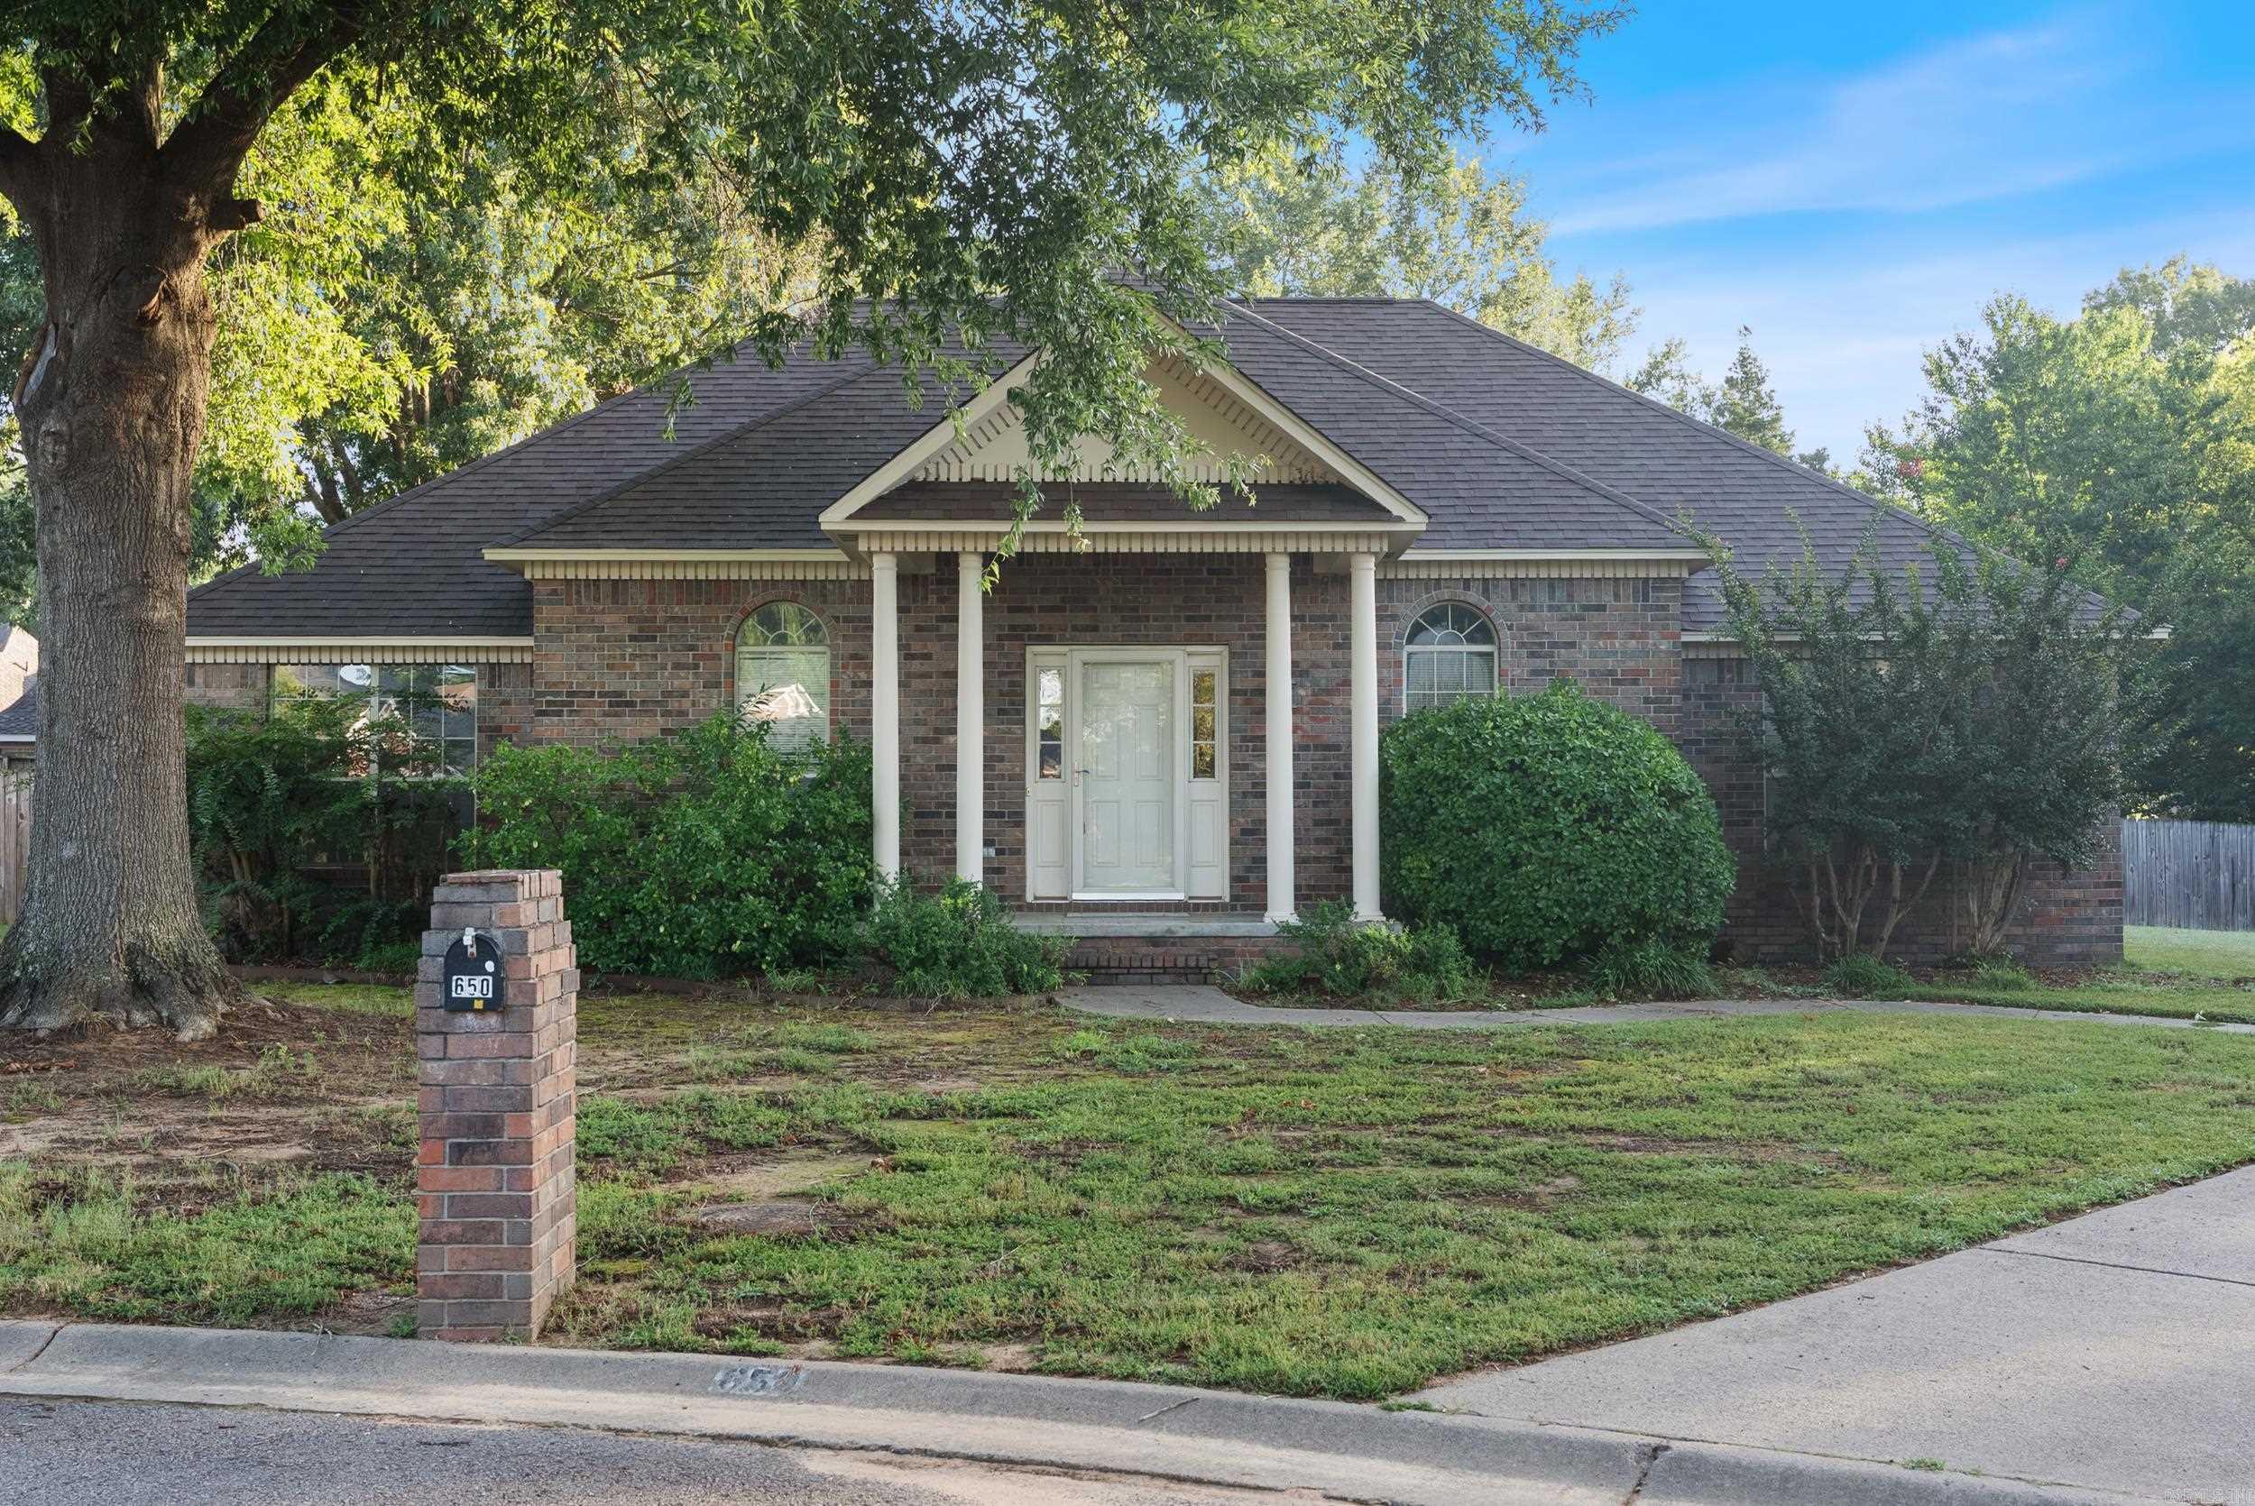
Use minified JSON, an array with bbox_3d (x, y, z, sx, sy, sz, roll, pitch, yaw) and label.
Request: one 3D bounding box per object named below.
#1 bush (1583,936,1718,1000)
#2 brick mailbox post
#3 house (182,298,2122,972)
[{"bbox_3d":[3.727,1.523,15.569,0.970,0.440,0.900,0,-1,0],"label":"bush"},{"bbox_3d":[-1.880,1.029,6.548,0.350,1.330,0.580,0,-1,-2],"label":"brick mailbox post"},{"bbox_3d":[0.050,-1.580,22.343,17.100,6.950,13.200,0,-1,0],"label":"house"}]

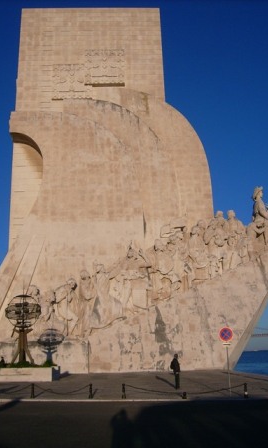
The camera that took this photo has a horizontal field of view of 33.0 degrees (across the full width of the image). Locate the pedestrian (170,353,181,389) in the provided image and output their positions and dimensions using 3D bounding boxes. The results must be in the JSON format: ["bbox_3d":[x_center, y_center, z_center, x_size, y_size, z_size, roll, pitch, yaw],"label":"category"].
[{"bbox_3d":[2.195,7.748,23.793,0.550,1.758,0.500,0,-16,-5],"label":"pedestrian"}]

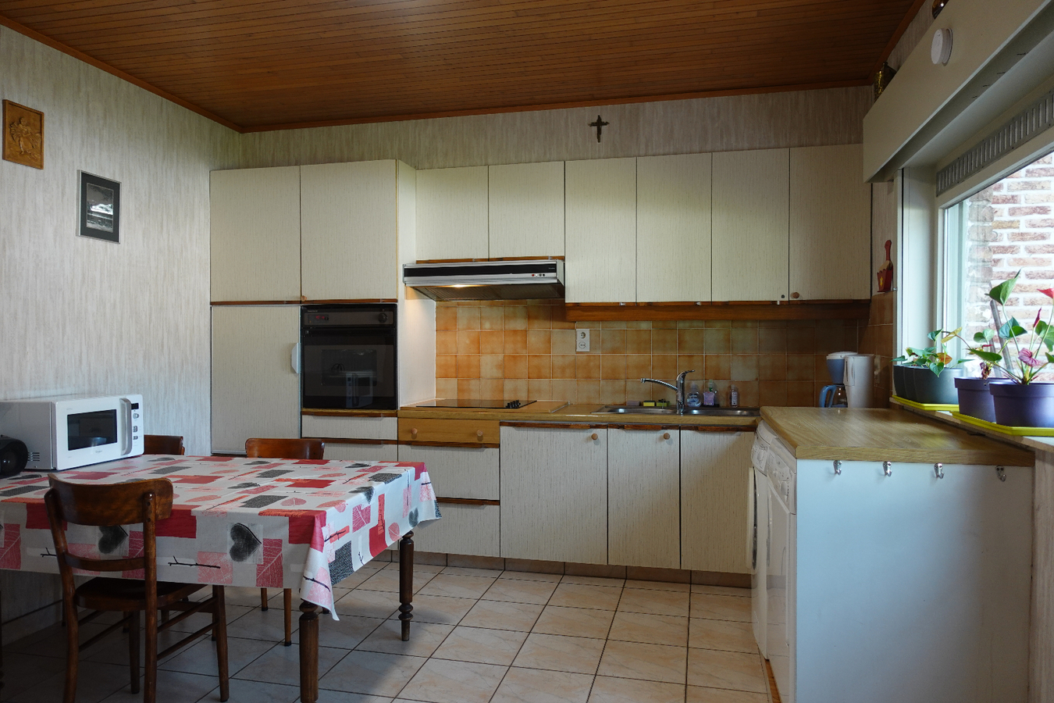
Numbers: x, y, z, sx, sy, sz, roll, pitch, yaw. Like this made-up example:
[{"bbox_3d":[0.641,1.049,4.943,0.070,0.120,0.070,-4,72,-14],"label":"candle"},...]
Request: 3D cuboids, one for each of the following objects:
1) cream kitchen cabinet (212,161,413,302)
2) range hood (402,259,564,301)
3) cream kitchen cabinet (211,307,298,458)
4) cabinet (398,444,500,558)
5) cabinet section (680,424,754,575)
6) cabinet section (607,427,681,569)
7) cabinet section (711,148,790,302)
[{"bbox_3d":[-1.246,-0.683,4.380,1.220,0.797,0.580,0,0,13],"label":"cream kitchen cabinet"},{"bbox_3d":[-0.209,-0.405,4.163,0.898,0.193,0.523,0,0,13],"label":"range hood"},{"bbox_3d":[-1.547,0.169,4.451,0.603,0.897,0.570,0,0,13],"label":"cream kitchen cabinet"},{"bbox_3d":[-0.370,0.813,4.173,0.597,0.613,0.570,0,0,13],"label":"cabinet"},{"bbox_3d":[1.041,0.753,3.846,0.375,0.728,0.582,0,0,14],"label":"cabinet section"},{"bbox_3d":[0.676,0.753,3.933,0.374,0.728,0.582,0,0,14],"label":"cabinet section"},{"bbox_3d":[1.241,-0.680,3.937,0.402,0.814,0.306,0,0,14],"label":"cabinet section"}]

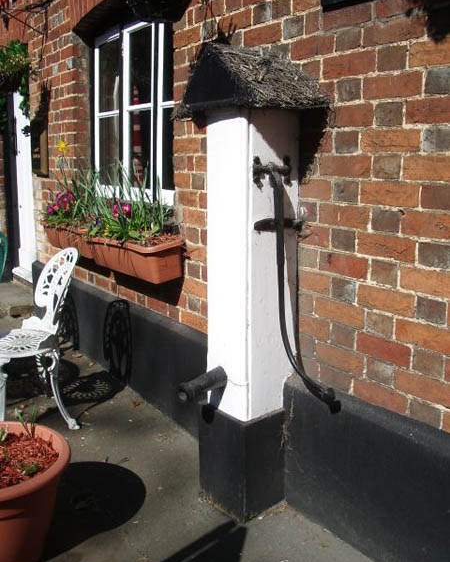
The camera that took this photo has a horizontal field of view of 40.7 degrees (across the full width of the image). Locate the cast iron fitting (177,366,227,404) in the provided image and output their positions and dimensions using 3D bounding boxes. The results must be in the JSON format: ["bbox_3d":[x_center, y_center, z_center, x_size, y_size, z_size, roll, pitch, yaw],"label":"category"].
[{"bbox_3d":[-0.084,0.381,2.233,0.165,0.085,0.078,-18,19,-32],"label":"cast iron fitting"}]

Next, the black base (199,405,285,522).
[{"bbox_3d":[0.074,0.651,2.349,0.222,0.369,0.286,-8,14,-34],"label":"black base"}]

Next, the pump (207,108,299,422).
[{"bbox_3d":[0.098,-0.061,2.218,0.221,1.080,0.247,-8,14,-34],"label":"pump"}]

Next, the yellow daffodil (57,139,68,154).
[{"bbox_3d":[-0.947,-0.783,3.534,0.070,0.080,0.055,2,12,9],"label":"yellow daffodil"}]

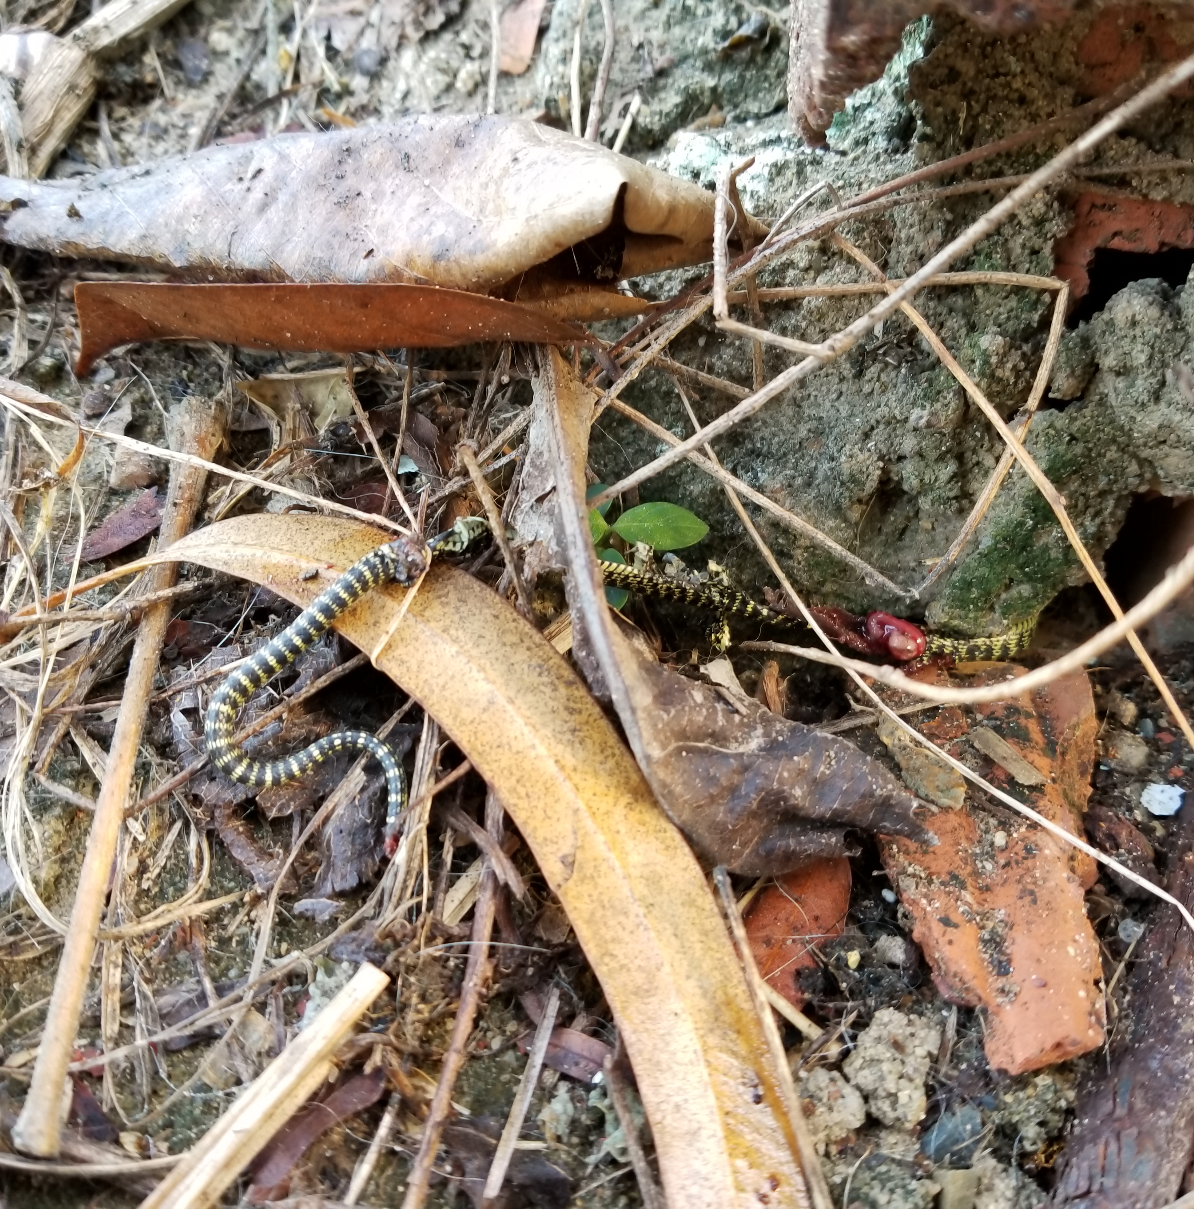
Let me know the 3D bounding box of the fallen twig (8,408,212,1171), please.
[{"bbox_3d":[-0.113,0.030,0.292,0.011,0.011,0.186,3,65,-2],"label":"fallen twig"}]

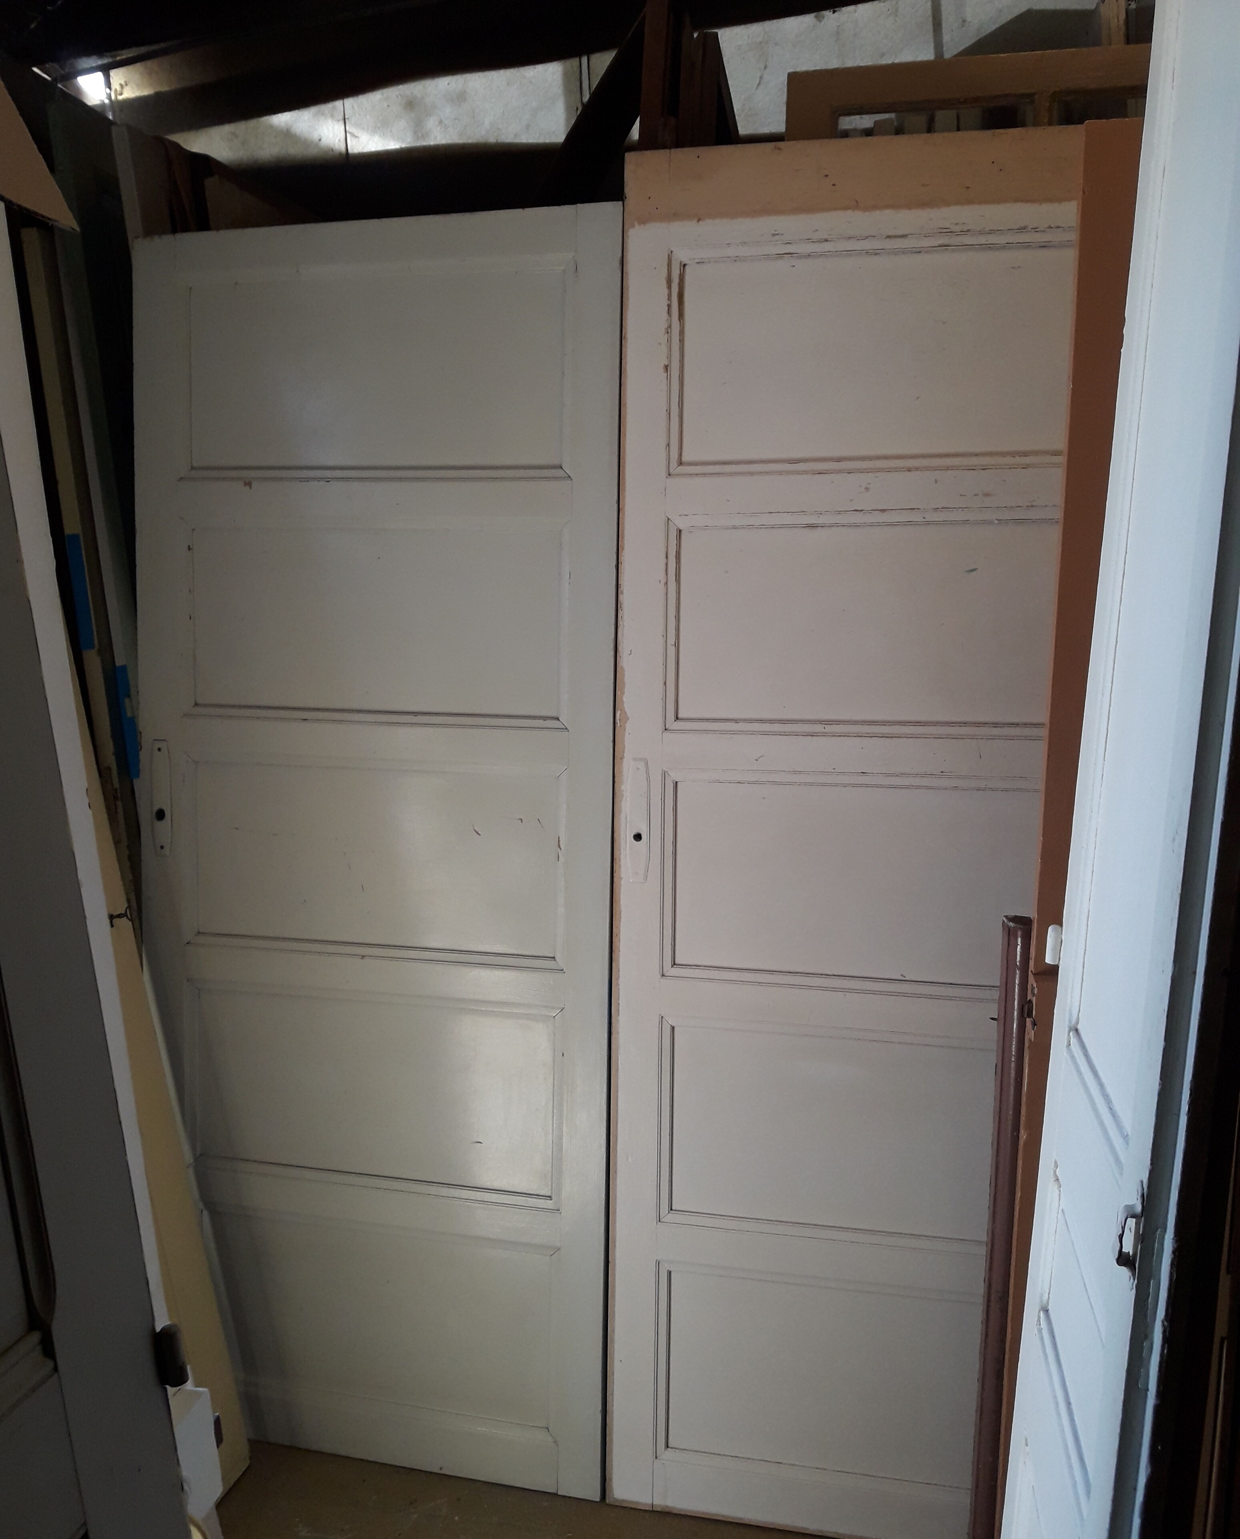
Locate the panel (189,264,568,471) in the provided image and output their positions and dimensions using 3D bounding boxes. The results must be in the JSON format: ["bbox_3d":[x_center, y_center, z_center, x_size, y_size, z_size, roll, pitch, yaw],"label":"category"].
[{"bbox_3d":[-0.390,-0.623,2.115,0.638,0.299,0.022,2,6,14],"label":"panel"}]

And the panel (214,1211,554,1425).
[{"bbox_3d":[-0.419,0.920,2.263,0.638,0.300,0.022,2,6,14],"label":"panel"}]

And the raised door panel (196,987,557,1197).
[{"bbox_3d":[-0.411,0.531,2.225,0.638,0.301,0.022,2,6,14],"label":"raised door panel"}]

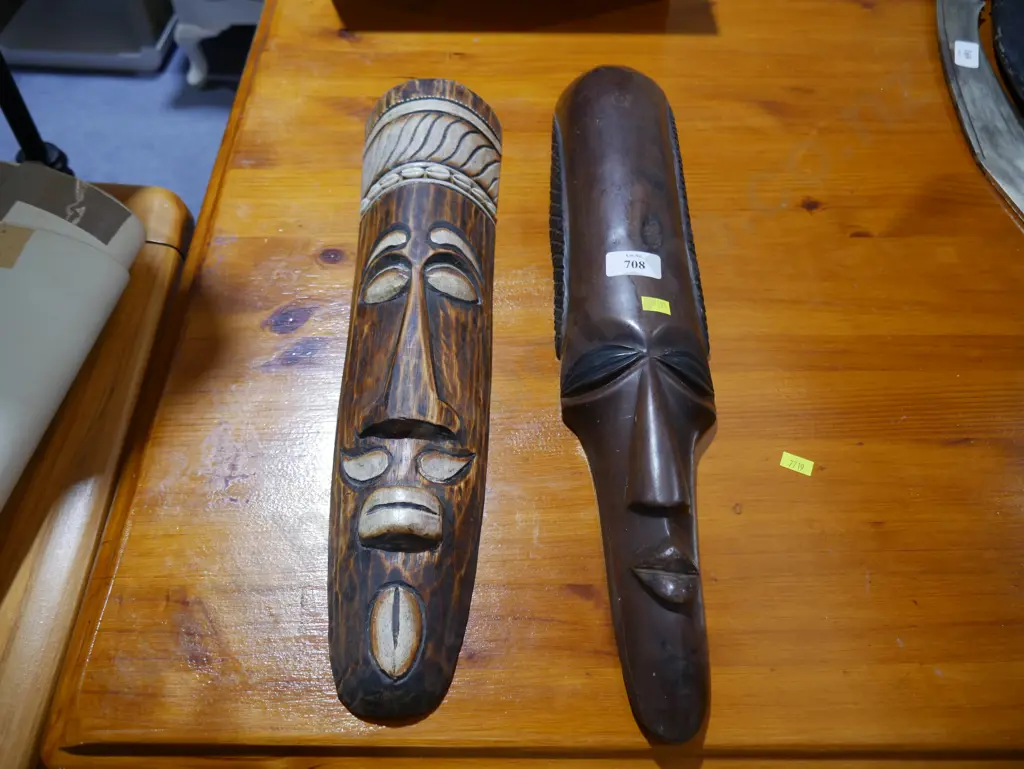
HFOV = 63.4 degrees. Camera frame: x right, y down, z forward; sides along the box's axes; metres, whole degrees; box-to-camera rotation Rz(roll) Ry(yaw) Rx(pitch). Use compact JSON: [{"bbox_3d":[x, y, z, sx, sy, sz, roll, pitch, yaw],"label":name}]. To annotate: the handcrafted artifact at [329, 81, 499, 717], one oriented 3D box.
[{"bbox_3d":[-0.070,-0.035,0.609,0.125,0.062,0.527,0,56,0],"label":"handcrafted artifact"}]

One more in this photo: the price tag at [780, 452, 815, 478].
[{"bbox_3d":[0.201,0.056,0.585,0.022,0.001,0.012,19,58,12],"label":"price tag"}]

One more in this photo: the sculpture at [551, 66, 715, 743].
[{"bbox_3d":[0.093,-0.047,0.603,0.118,0.086,0.570,0,56,0],"label":"sculpture"}]

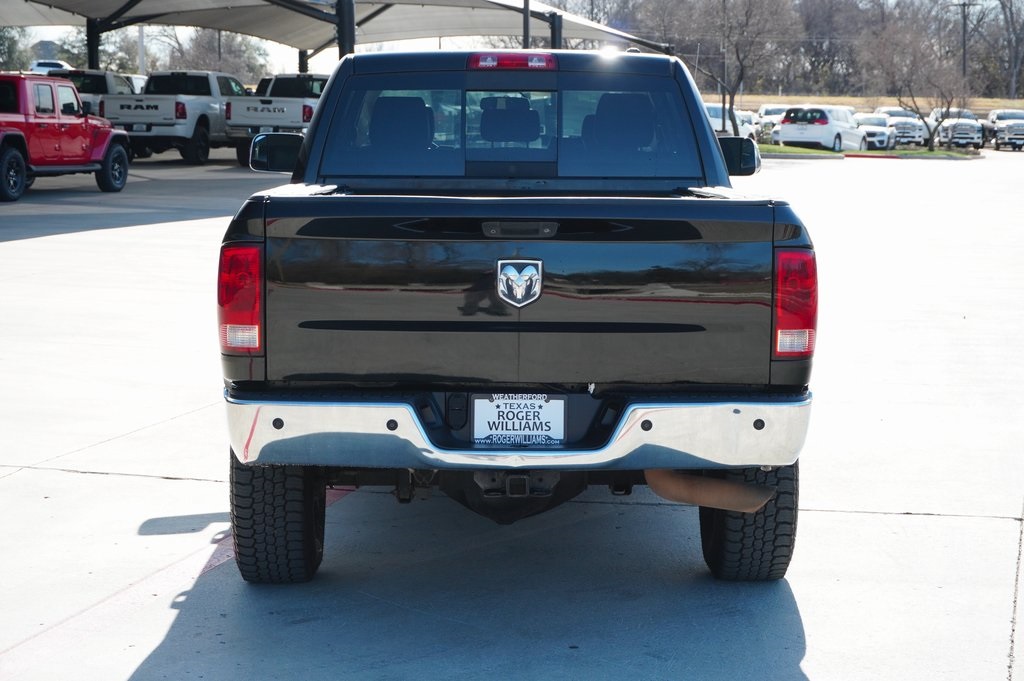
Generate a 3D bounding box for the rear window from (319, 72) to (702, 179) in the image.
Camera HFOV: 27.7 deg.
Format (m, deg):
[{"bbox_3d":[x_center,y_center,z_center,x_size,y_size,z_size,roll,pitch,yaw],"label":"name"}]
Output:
[{"bbox_3d":[-0.004,-0.933,9.003,1.660,0.465,0.090,0,-8,-1],"label":"rear window"}]

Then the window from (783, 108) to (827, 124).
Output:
[{"bbox_3d":[11.034,-8.429,78.000,1.500,0.550,0.250,4,8,27],"label":"window"}]

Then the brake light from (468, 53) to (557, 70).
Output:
[{"bbox_3d":[0.003,-1.217,9.051,0.390,0.080,0.070,0,7,-1],"label":"brake light"}]

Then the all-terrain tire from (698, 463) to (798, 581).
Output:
[{"bbox_3d":[0.912,0.486,8.023,0.300,0.850,0.850,0,7,-1],"label":"all-terrain tire"}]

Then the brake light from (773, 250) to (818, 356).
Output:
[{"bbox_3d":[0.940,-0.128,6.966,0.148,0.365,0.160,0,7,-1],"label":"brake light"}]

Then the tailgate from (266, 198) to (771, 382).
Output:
[{"bbox_3d":[0.022,-0.172,6.922,1.680,0.625,0.100,0,7,-1],"label":"tailgate"}]

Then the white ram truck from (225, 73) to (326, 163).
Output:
[{"bbox_3d":[-4.315,-4.968,46.515,2.150,2.000,6.060,2,7,16],"label":"white ram truck"}]

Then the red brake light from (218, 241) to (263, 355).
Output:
[{"bbox_3d":[-0.869,-0.141,6.759,0.165,0.370,0.200,0,7,-1],"label":"red brake light"}]

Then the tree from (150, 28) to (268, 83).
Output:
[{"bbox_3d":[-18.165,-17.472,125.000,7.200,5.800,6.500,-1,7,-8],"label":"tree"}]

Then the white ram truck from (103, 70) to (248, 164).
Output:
[{"bbox_3d":[-7.380,-5.120,47.800,2.060,2.050,6.070,2,7,12],"label":"white ram truck"}]

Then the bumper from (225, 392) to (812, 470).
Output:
[{"bbox_3d":[0.018,0.269,6.725,1.920,0.228,0.380,0,7,-1],"label":"bumper"}]

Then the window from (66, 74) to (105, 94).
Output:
[{"bbox_3d":[-9.716,-5.738,46.500,1.550,0.460,0.180,2,7,14],"label":"window"}]

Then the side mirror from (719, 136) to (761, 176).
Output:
[{"bbox_3d":[1.121,-0.946,10.650,0.310,0.215,0.200,0,7,-1],"label":"side mirror"}]

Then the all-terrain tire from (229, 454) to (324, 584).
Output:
[{"bbox_3d":[-0.855,0.481,7.755,0.290,0.850,0.850,0,7,-1],"label":"all-terrain tire"}]

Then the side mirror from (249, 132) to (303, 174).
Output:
[{"bbox_3d":[-1.199,-0.964,10.674,0.310,0.215,0.190,0,7,-1],"label":"side mirror"}]

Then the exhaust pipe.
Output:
[{"bbox_3d":[0.687,0.522,7.218,0.460,0.145,0.200,3,7,20],"label":"exhaust pipe"}]

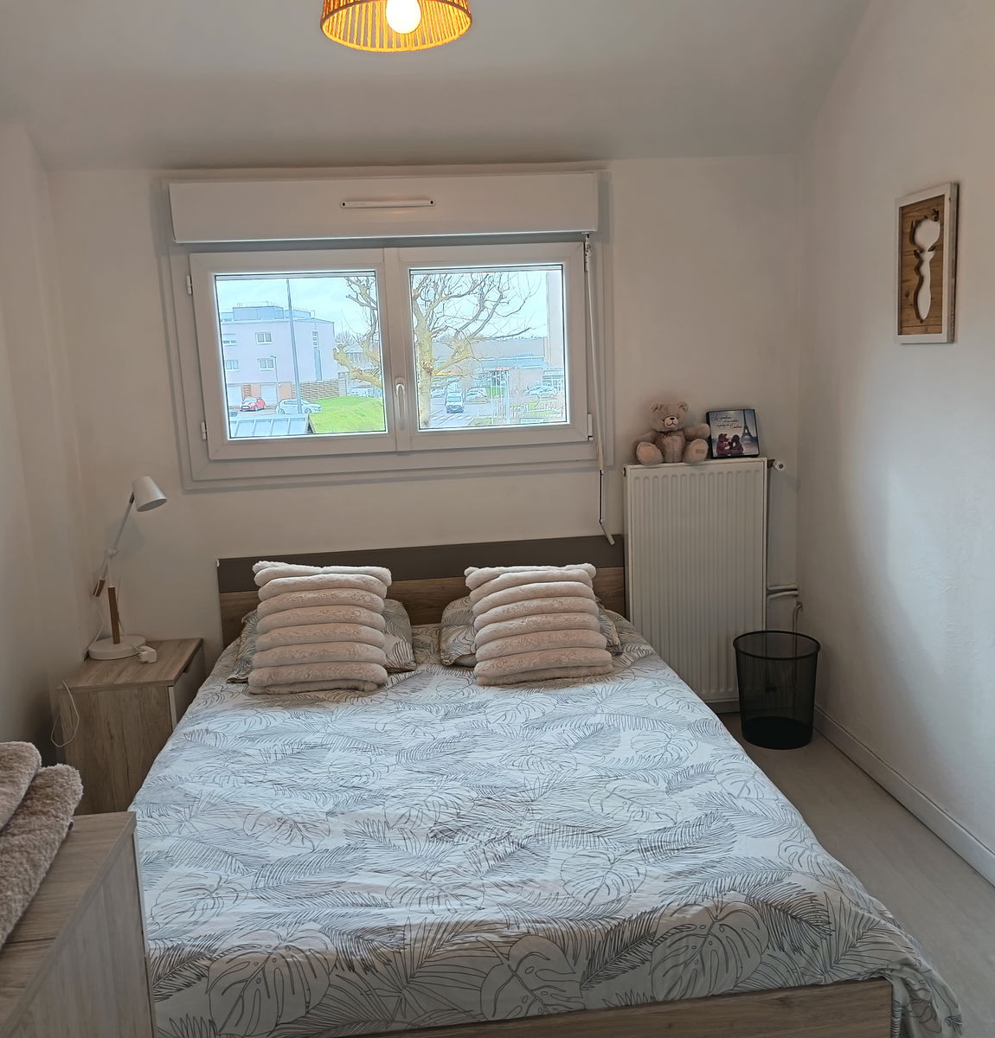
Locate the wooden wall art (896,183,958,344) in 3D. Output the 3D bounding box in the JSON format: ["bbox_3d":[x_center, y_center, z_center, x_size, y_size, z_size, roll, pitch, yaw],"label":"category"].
[{"bbox_3d":[1.168,-0.686,2.622,0.027,0.406,0.263,-3,10,-5],"label":"wooden wall art"}]

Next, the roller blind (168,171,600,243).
[{"bbox_3d":[-0.365,-1.038,3.231,1.390,0.195,0.140,-3,10,-5],"label":"roller blind"}]

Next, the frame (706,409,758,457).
[{"bbox_3d":[0.867,-0.308,3.532,0.174,0.174,0.025,-3,-7,-5],"label":"frame"}]

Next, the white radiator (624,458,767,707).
[{"bbox_3d":[0.725,0.241,3.519,0.505,0.905,0.095,-3,10,-5],"label":"white radiator"}]

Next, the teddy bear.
[{"bbox_3d":[0.617,-0.306,3.423,0.265,0.215,0.170,-2,10,1],"label":"teddy bear"}]

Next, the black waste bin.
[{"bbox_3d":[1.013,0.623,3.478,0.304,0.343,0.304,-3,10,-5],"label":"black waste bin"}]

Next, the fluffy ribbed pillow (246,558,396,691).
[{"bbox_3d":[-0.541,0.314,2.984,0.430,0.410,0.145,-3,-28,-5],"label":"fluffy ribbed pillow"}]

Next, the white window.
[{"bbox_3d":[-0.356,-0.566,3.373,1.400,0.775,0.080,-3,10,-5],"label":"white window"}]

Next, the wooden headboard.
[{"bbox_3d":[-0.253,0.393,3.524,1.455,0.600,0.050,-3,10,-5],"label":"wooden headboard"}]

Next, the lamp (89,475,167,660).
[{"bbox_3d":[-1.263,0.163,3.264,0.360,0.620,0.200,2,11,24],"label":"lamp"}]

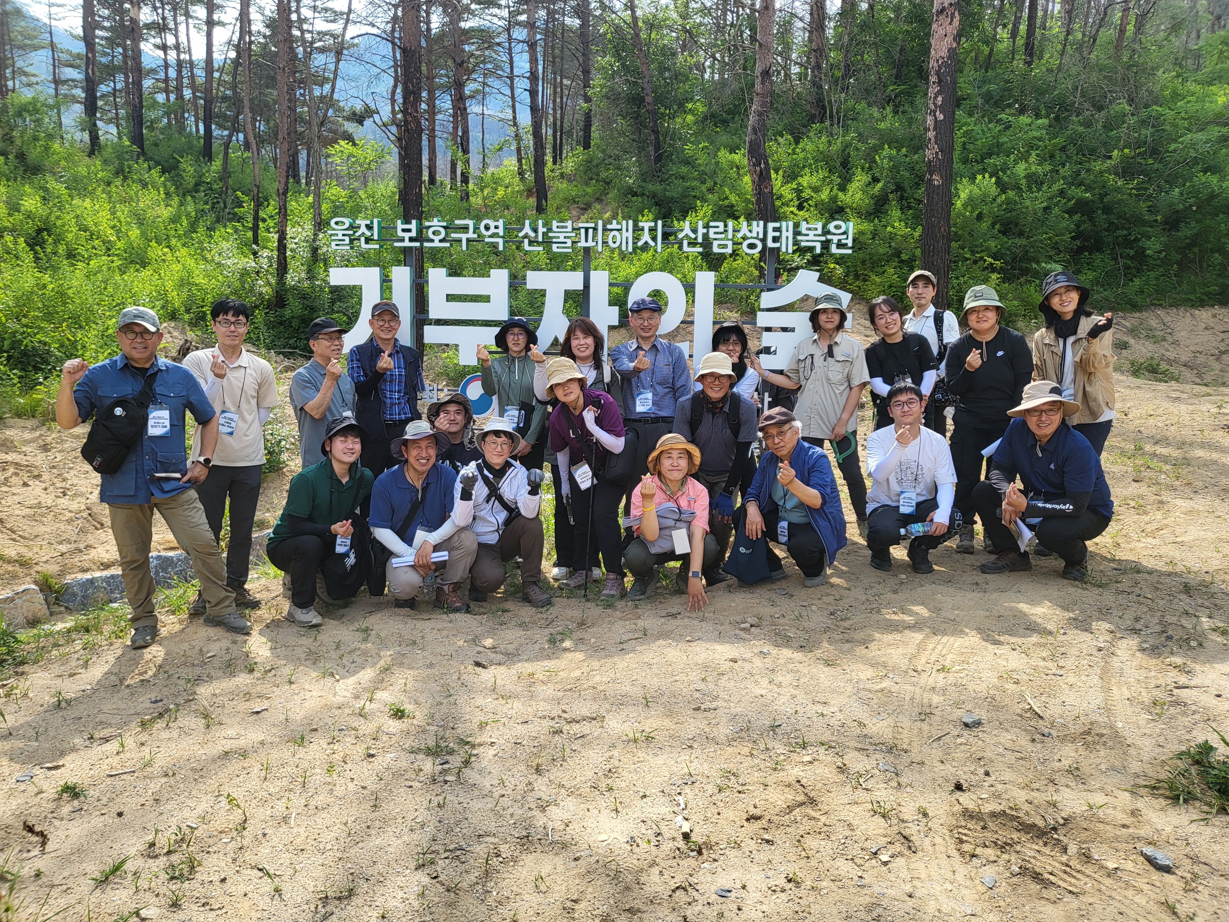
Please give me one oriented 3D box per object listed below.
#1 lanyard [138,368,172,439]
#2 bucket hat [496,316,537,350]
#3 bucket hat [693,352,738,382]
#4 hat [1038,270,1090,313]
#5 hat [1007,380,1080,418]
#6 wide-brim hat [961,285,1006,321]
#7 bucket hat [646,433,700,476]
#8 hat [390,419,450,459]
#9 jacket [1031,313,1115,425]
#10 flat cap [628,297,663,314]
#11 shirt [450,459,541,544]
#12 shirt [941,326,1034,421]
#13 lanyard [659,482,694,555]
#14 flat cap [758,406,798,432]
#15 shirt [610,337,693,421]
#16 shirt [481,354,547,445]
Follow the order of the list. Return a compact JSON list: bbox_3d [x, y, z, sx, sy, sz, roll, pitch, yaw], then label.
[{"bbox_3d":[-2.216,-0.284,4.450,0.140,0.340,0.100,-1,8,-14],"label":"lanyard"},{"bbox_3d":[-0.610,-0.796,5.750,0.270,0.195,0.290,0,10,-3],"label":"bucket hat"},{"bbox_3d":[0.588,-0.548,5.380,0.250,0.155,0.265,1,0,3],"label":"bucket hat"},{"bbox_3d":[2.699,-1.019,5.550,0.300,0.160,0.310,-14,2,23],"label":"hat"},{"bbox_3d":[2.247,-0.328,4.850,0.355,0.170,0.370,-3,3,27],"label":"hat"},{"bbox_3d":[2.314,-0.998,5.800,0.270,0.195,0.290,0,9,23],"label":"wide-brim hat"},{"bbox_3d":[0.317,-0.039,4.950,0.290,0.185,0.300,1,-8,2],"label":"bucket hat"},{"bbox_3d":[-1.028,-0.119,4.880,0.325,0.160,0.340,-11,-8,-19],"label":"hat"},{"bbox_3d":[2.781,-0.545,5.600,0.470,0.660,0.340,3,7,28],"label":"jacket"},{"bbox_3d":[0.193,-0.963,5.700,0.200,0.115,0.260,1,4,5],"label":"flat cap"},{"bbox_3d":[-0.649,0.220,5.030,0.490,0.470,0.360,0,8,-3],"label":"shirt"},{"bbox_3d":[2.298,-0.529,5.680,0.530,0.600,0.340,2,7,20],"label":"shirt"},{"bbox_3d":[0.326,0.296,4.860,0.180,0.400,0.170,1,8,3],"label":"lanyard"},{"bbox_3d":[0.890,-0.241,5.050,0.190,0.125,0.260,2,14,37],"label":"flat cap"},{"bbox_3d":[0.219,-0.488,5.550,0.490,0.530,0.340,0,6,0],"label":"shirt"},{"bbox_3d":[-0.631,-0.380,5.750,0.420,0.580,0.300,-1,7,-5],"label":"shirt"}]

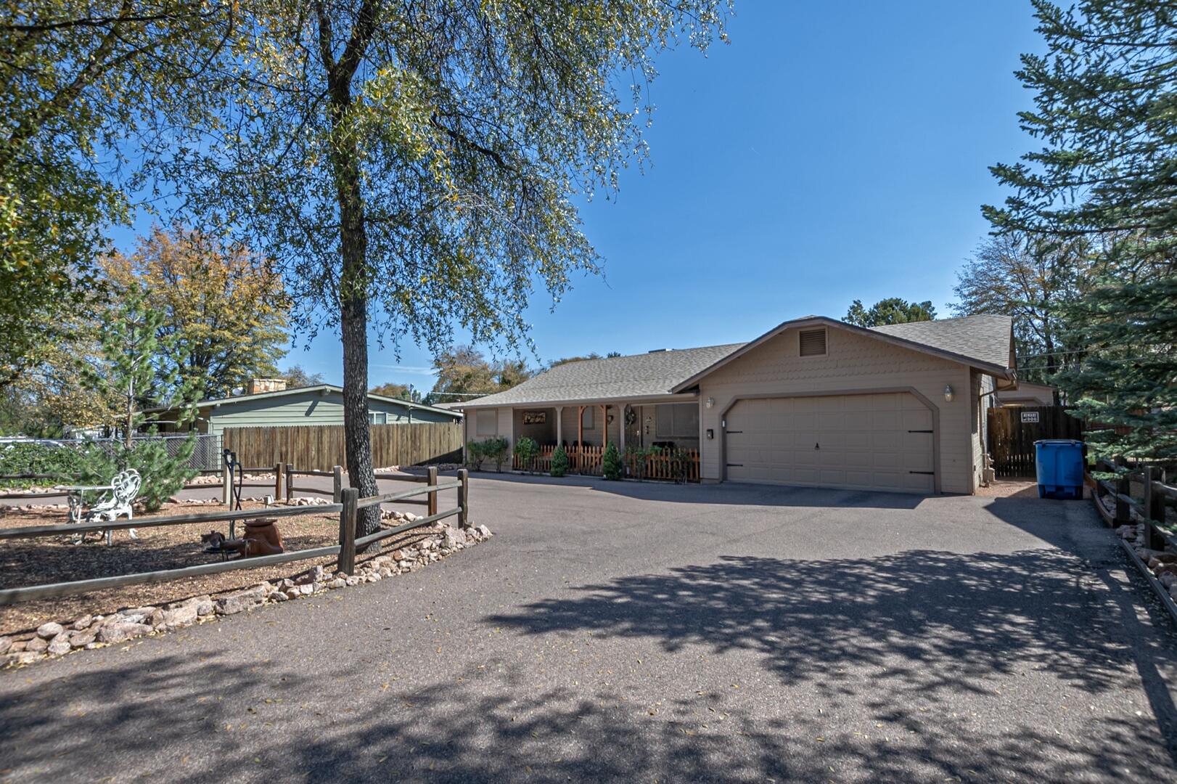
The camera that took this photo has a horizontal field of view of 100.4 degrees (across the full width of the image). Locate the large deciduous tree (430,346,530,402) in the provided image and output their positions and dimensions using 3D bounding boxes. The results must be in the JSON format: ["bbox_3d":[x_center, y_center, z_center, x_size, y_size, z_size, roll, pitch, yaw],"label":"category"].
[{"bbox_3d":[-9.301,0.605,42.041,8.600,8.980,8.600,-4,-6,41],"label":"large deciduous tree"}]

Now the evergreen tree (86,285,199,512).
[{"bbox_3d":[-9.632,-0.002,10.614,2.000,4.850,2.000,-4,-6,41],"label":"evergreen tree"}]

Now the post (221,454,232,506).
[{"bbox_3d":[-7.617,1.859,10.354,0.120,1.033,0.120,-4,-6,41],"label":"post"}]

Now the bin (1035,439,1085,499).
[{"bbox_3d":[9.395,1.545,9.823,0.720,1.110,0.820,-4,-6,41],"label":"bin"}]

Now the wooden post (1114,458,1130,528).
[{"bbox_3d":[7.566,1.419,6.988,0.120,0.972,0.120,-4,-6,41],"label":"wooden post"}]

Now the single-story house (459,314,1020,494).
[{"bbox_3d":[4.333,0.606,20.018,19.700,4.800,10.400,-4,-6,41],"label":"single-story house"}]

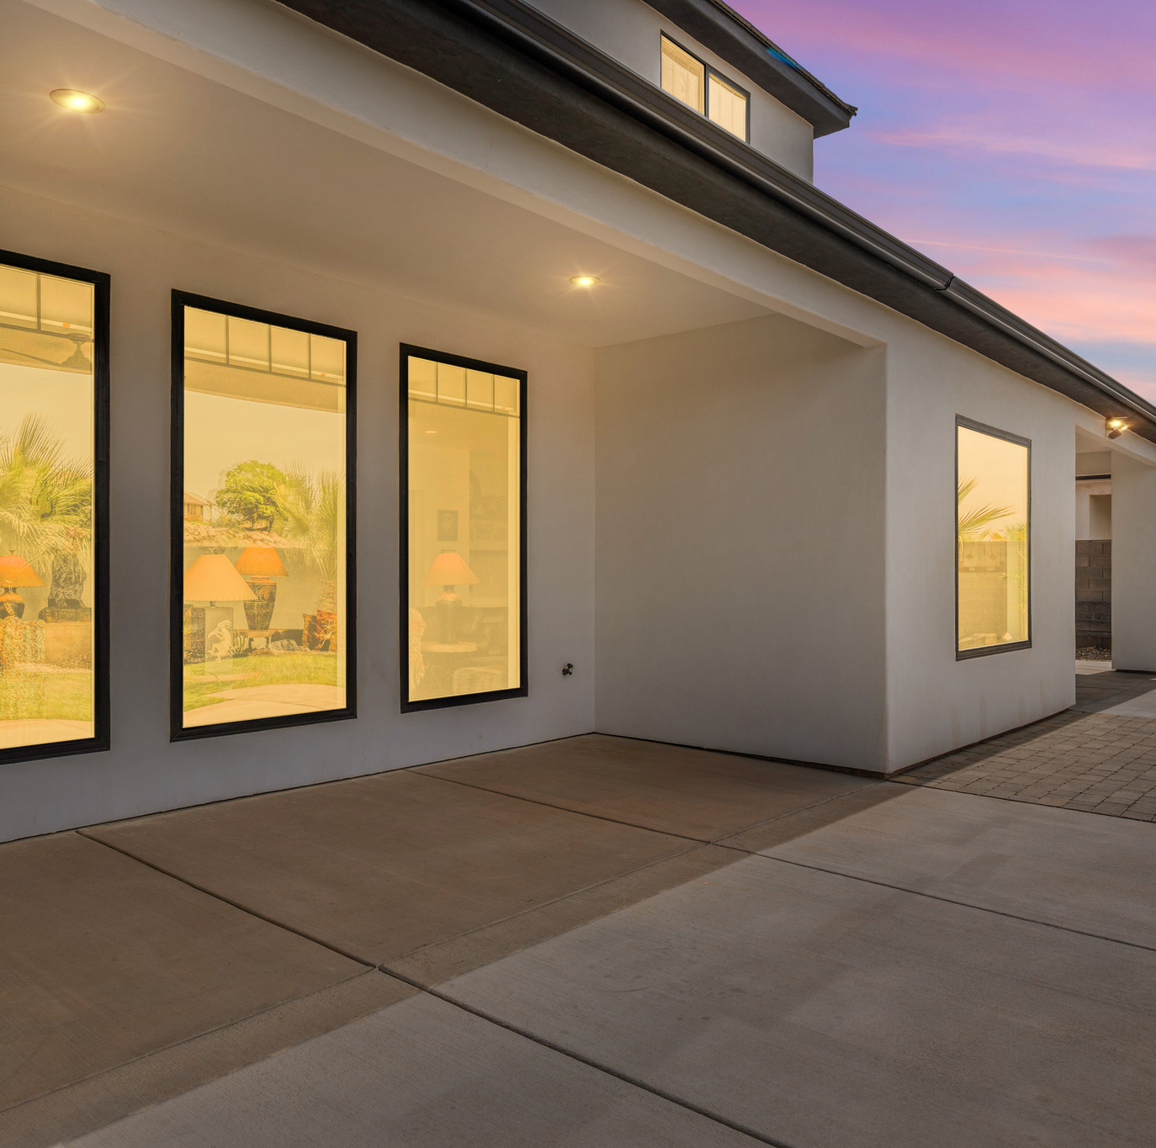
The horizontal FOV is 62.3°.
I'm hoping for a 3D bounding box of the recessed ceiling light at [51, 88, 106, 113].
[{"bbox_3d":[-1.992,-1.882,3.815,0.198,0.030,0.198,0,-1,0],"label":"recessed ceiling light"}]

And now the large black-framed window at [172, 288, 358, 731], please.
[{"bbox_3d":[-1.815,-0.312,5.648,0.100,2.456,1.203,-1,-1,42],"label":"large black-framed window"}]

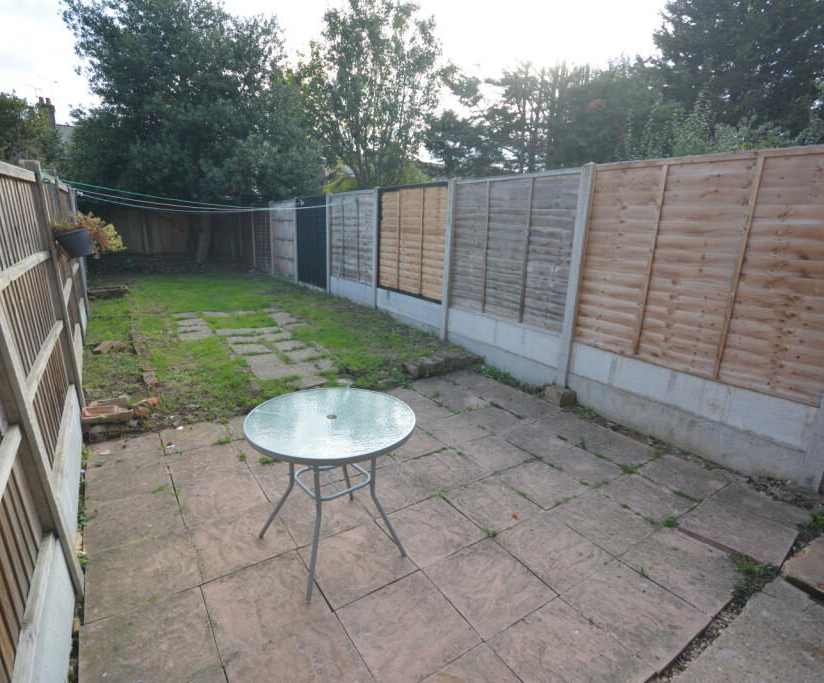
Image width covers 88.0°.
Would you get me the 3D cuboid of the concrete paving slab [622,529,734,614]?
[{"bbox_3d":[1.374,1.167,2.170,0.450,0.040,0.450,-6,16,-35],"label":"concrete paving slab"}]

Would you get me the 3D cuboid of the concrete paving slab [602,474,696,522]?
[{"bbox_3d":[1.507,1.015,2.772,0.450,0.040,0.450,-7,16,-34],"label":"concrete paving slab"}]

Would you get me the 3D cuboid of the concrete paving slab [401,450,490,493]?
[{"bbox_3d":[0.226,0.892,2.933,0.445,0.040,0.445,-7,16,-33],"label":"concrete paving slab"}]

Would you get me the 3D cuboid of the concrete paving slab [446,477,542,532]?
[{"bbox_3d":[0.489,1.004,2.615,0.450,0.040,0.450,-6,16,-35],"label":"concrete paving slab"}]

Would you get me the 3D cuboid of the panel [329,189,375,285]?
[{"bbox_3d":[-1.099,-1.897,7.763,0.050,1.549,1.820,-7,16,-33],"label":"panel"}]

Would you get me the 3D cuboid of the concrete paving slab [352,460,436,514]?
[{"bbox_3d":[-0.145,0.941,2.689,0.445,0.040,0.445,-7,16,-33],"label":"concrete paving slab"}]

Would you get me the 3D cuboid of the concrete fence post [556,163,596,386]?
[{"bbox_3d":[1.555,-0.529,4.035,0.110,2.143,0.100,-6,15,-33],"label":"concrete fence post"}]

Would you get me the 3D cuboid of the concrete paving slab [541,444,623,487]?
[{"bbox_3d":[1.222,0.894,3.047,0.445,0.040,0.445,-7,16,-33],"label":"concrete paving slab"}]

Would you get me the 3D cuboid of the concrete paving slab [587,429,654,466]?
[{"bbox_3d":[1.592,0.856,3.310,0.450,0.050,0.450,-7,16,-33],"label":"concrete paving slab"}]

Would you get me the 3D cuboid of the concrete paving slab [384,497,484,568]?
[{"bbox_3d":[0.102,1.036,2.331,0.445,0.040,0.445,-7,16,-33],"label":"concrete paving slab"}]

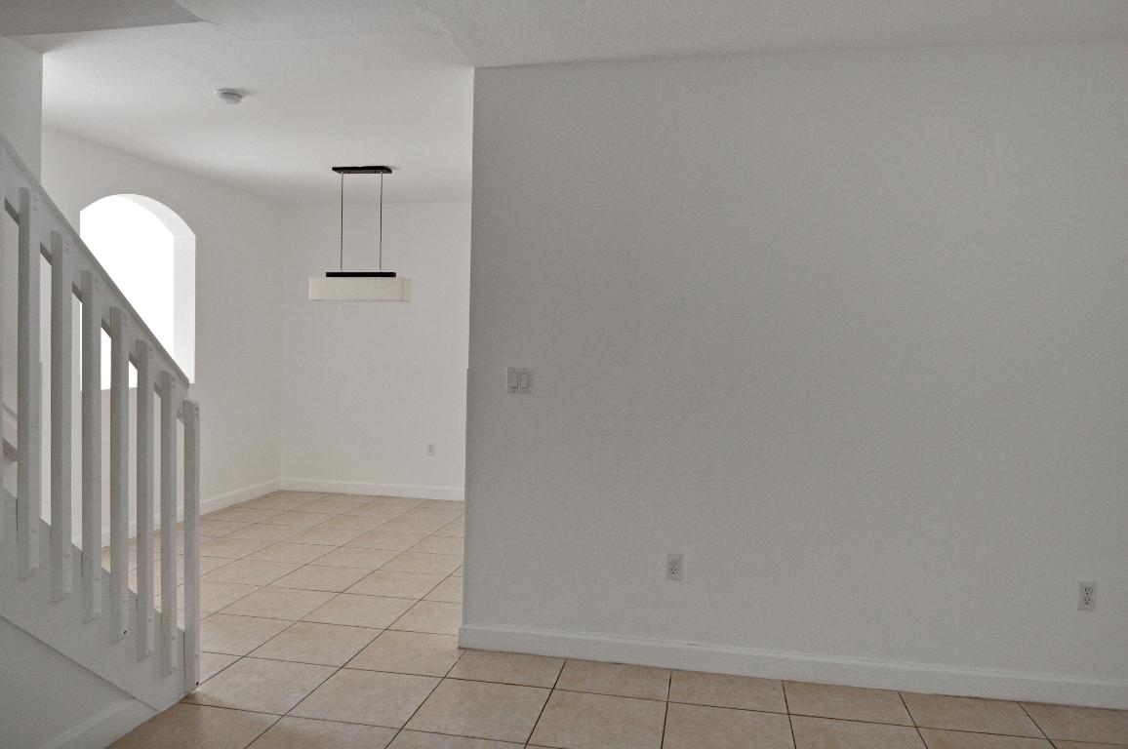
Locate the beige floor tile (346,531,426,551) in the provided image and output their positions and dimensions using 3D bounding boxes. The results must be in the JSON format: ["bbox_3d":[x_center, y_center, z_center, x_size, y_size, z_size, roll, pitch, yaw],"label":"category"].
[{"bbox_3d":[-1.258,1.189,5.331,0.453,0.010,0.453,2,1,10],"label":"beige floor tile"}]

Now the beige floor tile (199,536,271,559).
[{"bbox_3d":[-2.223,1.163,4.990,0.455,0.012,0.446,2,2,11],"label":"beige floor tile"}]

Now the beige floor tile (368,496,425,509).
[{"bbox_3d":[-1.473,1.159,6.755,0.454,0.013,0.431,2,1,10],"label":"beige floor tile"}]

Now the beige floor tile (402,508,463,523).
[{"bbox_3d":[-1.099,1.171,6.250,0.456,0.012,0.456,2,1,10],"label":"beige floor tile"}]

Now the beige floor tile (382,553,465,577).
[{"bbox_3d":[-0.888,1.211,4.802,0.453,0.010,0.453,2,1,10],"label":"beige floor tile"}]

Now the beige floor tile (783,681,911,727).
[{"bbox_3d":[1.111,1.306,2.989,0.453,0.010,0.316,2,1,10],"label":"beige floor tile"}]

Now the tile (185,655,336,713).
[{"bbox_3d":[-1.207,1.247,3.007,0.454,0.013,0.454,2,1,10],"label":"tile"}]

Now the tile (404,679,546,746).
[{"bbox_3d":[-0.307,1.275,2.849,0.454,0.013,0.454,2,1,10],"label":"tile"}]

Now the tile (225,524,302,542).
[{"bbox_3d":[-2.159,1.168,5.495,0.454,0.013,0.454,2,1,10],"label":"tile"}]

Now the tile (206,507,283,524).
[{"bbox_3d":[-2.530,1.146,6.024,0.454,0.013,0.454,2,1,10],"label":"tile"}]

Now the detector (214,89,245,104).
[{"bbox_3d":[-1.725,-1.428,3.871,0.147,0.045,0.147,2,1,10],"label":"detector"}]

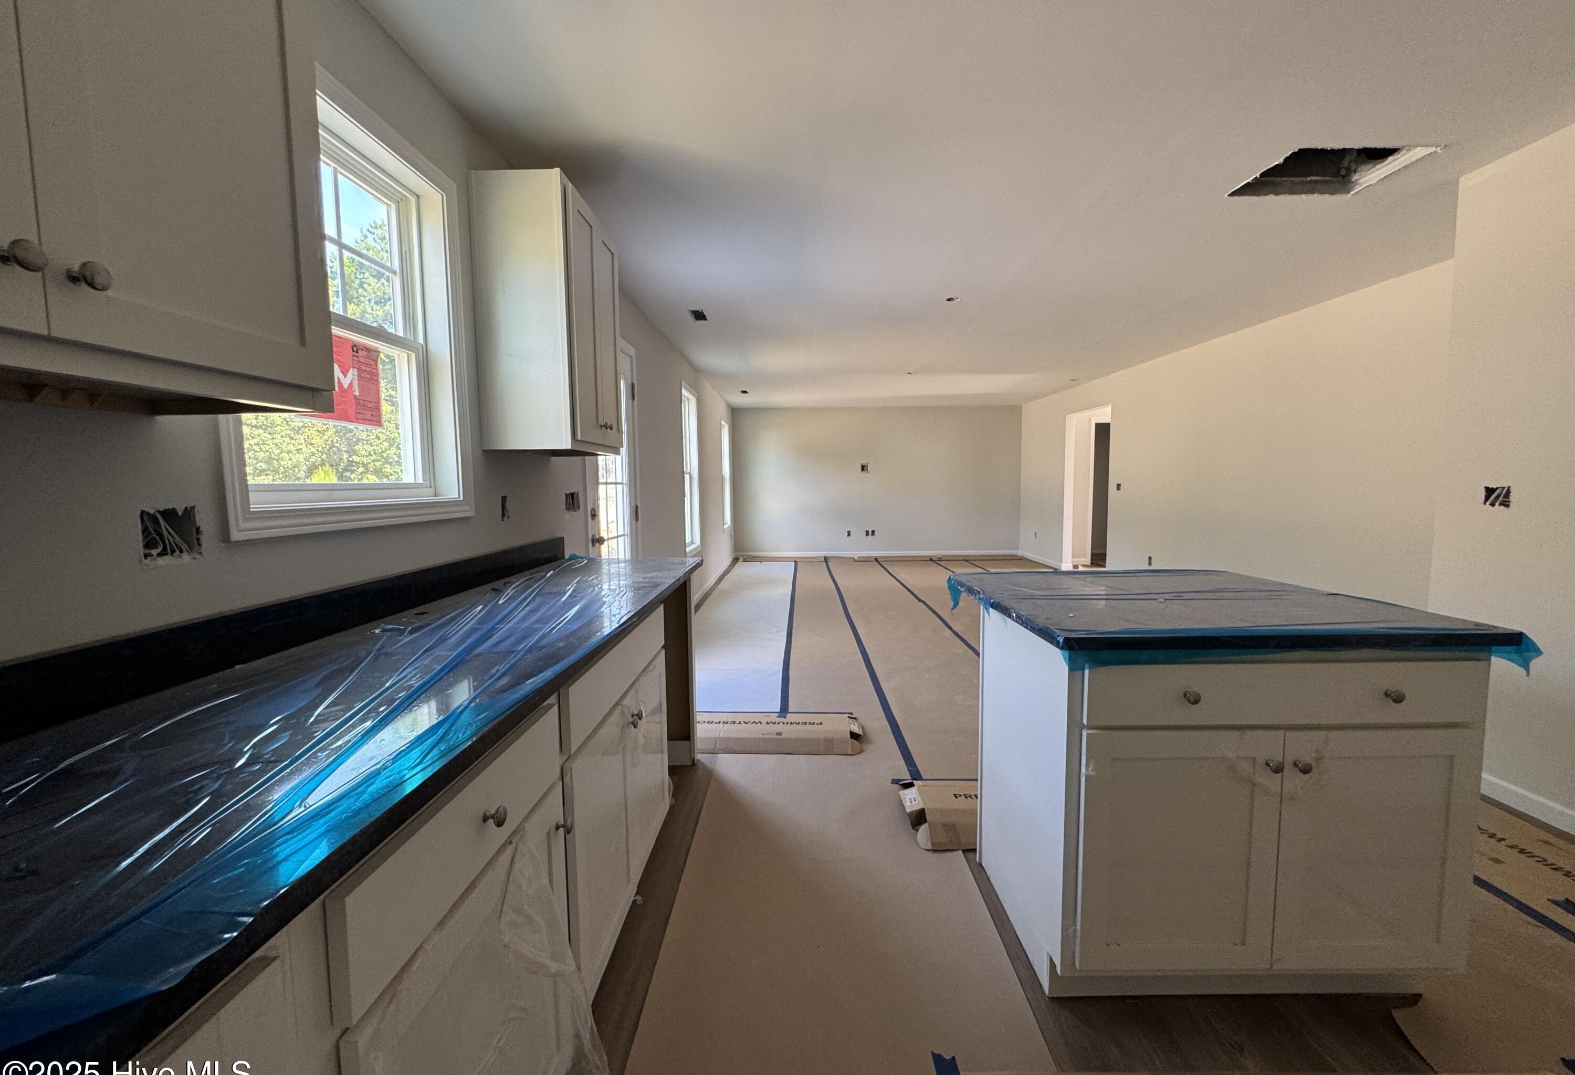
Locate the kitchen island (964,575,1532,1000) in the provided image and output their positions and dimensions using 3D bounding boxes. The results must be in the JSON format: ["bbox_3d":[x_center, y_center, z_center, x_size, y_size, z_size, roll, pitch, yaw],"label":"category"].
[{"bbox_3d":[1.081,0.620,1.837,0.986,0.907,0.899,-1,5,0],"label":"kitchen island"}]

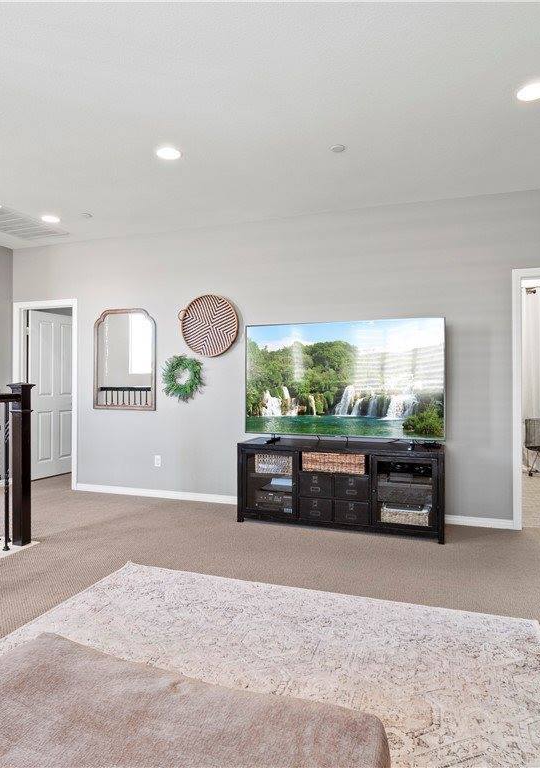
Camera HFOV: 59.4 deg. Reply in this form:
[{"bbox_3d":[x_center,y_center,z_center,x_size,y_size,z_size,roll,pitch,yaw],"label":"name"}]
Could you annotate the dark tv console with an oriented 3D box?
[{"bbox_3d":[0.590,0.848,4.017,1.655,0.672,0.500,0,0,18],"label":"dark tv console"}]

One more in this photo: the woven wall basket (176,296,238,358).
[{"bbox_3d":[-0.615,-0.572,4.672,0.625,0.615,0.070,0,0,18],"label":"woven wall basket"}]

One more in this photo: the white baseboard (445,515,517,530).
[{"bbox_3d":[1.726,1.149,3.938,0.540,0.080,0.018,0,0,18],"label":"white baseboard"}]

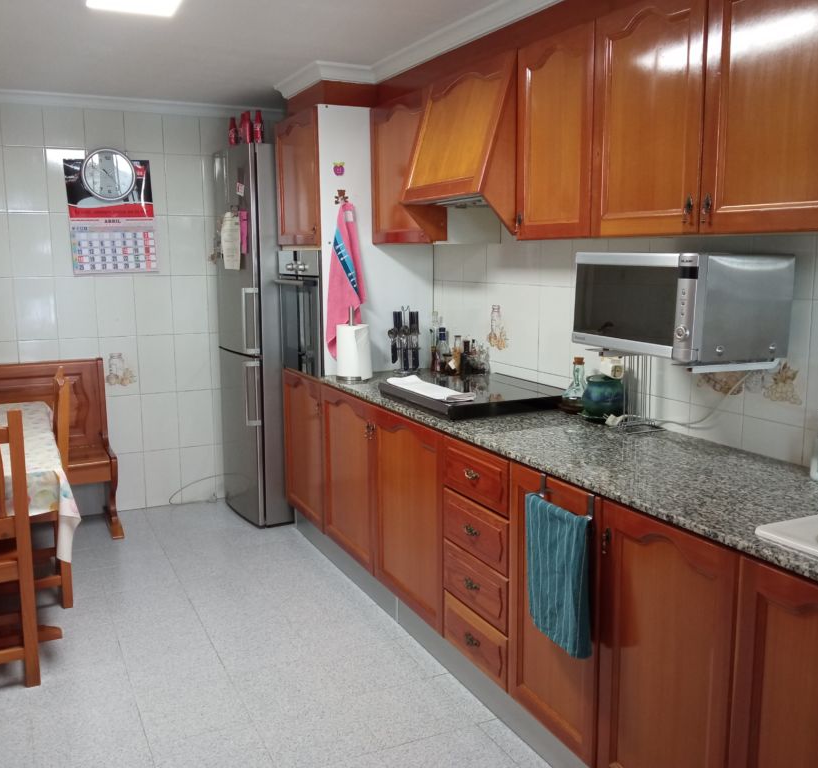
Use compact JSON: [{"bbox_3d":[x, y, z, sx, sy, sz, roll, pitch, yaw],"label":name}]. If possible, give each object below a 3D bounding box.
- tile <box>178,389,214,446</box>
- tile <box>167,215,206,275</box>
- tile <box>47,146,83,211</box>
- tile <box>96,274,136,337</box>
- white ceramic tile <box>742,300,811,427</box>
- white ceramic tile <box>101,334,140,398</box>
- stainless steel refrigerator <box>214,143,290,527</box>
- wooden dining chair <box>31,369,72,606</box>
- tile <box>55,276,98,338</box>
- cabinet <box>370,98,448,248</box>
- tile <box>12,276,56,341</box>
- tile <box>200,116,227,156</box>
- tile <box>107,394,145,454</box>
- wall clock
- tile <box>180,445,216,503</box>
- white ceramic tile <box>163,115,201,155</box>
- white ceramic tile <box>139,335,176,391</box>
[{"bbox_3d":[-1.255,0.204,4.700,0.198,0.332,0.010,-5,10,-26],"label":"tile"},{"bbox_3d":[-1.251,-0.781,4.513,0.200,0.333,0.010,-4,10,-22],"label":"tile"},{"bbox_3d":[-1.802,-1.073,4.232,0.198,0.332,0.010,-5,10,-26],"label":"tile"},{"bbox_3d":[-1.620,-0.426,4.422,0.200,0.334,0.010,-5,10,-26],"label":"tile"},{"bbox_3d":[0.999,-0.063,2.168,0.010,0.332,0.198,-5,10,-26],"label":"white ceramic tile"},{"bbox_3d":[-1.617,-0.097,4.475,0.198,0.332,0.010,-5,10,-26],"label":"white ceramic tile"},{"bbox_3d":[-0.701,-0.276,4.526,0.670,2.000,0.600,-5,10,-26],"label":"stainless steel refrigerator"},{"bbox_3d":[-1.640,0.442,3.357,0.435,0.967,0.405,-5,10,-26],"label":"wooden dining chair"},{"bbox_3d":[-1.798,-0.412,4.334,0.200,0.334,0.010,-5,10,-26],"label":"tile"},{"bbox_3d":[0.110,-0.915,3.476,0.340,0.603,0.595,-5,10,-26],"label":"cabinet"},{"bbox_3d":[-1.979,-0.397,4.246,0.200,0.334,0.010,-5,10,-26],"label":"tile"},{"bbox_3d":[-1.088,-1.404,4.533,0.190,0.215,0.010,-5,10,-26],"label":"tile"},{"bbox_3d":[-1.615,0.233,4.522,0.200,0.334,0.010,-5,10,-26],"label":"tile"},{"bbox_3d":[-1.611,-1.121,4.281,0.272,0.272,0.046,-5,10,-26],"label":"wall clock"},{"bbox_3d":[-1.259,0.534,4.758,0.200,0.334,0.010,-5,10,-26],"label":"tile"},{"bbox_3d":[-1.253,-1.375,4.417,0.200,0.204,0.010,-4,10,-22],"label":"white ceramic tile"},{"bbox_3d":[-1.437,-0.112,4.562,0.198,0.332,0.010,-5,10,-26],"label":"white ceramic tile"}]

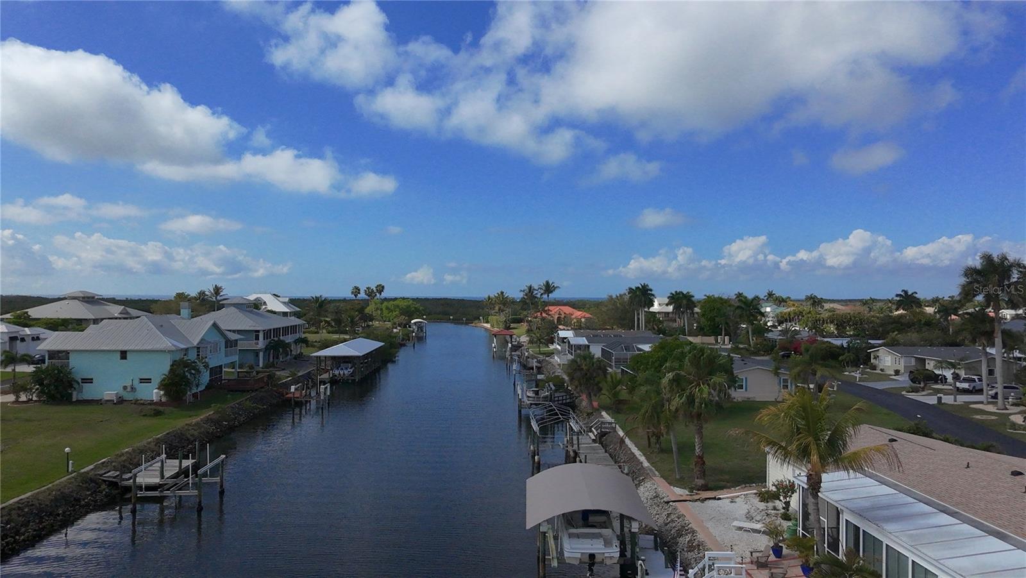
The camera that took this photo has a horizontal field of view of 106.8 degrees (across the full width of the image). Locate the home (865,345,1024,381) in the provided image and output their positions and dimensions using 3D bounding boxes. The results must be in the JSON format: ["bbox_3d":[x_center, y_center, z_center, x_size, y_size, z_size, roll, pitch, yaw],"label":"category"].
[{"bbox_3d":[66.310,10.915,57.242,15.000,3.900,12.500,0,-1,-2],"label":"home"}]

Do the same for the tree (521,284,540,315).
[{"bbox_3d":[5.880,6.131,130.000,6.400,16.000,6.400,0,-1,0],"label":"tree"}]

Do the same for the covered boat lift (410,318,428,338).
[{"bbox_3d":[-28.849,11.960,116.726,3.900,5.600,8.000,0,-1,-2],"label":"covered boat lift"}]

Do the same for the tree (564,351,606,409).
[{"bbox_3d":[7.575,9.281,39.335,4.430,5.810,4.430,0,-1,0],"label":"tree"}]

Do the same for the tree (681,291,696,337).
[{"bbox_3d":[49.623,6.975,107.856,4.700,12.590,4.700,0,-1,-2],"label":"tree"}]

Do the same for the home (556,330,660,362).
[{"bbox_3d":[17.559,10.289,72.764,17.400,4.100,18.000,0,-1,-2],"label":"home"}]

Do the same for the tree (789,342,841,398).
[{"bbox_3d":[33.782,9.196,42.582,4.630,6.380,4.630,0,-1,0],"label":"tree"}]

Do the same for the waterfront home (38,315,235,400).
[{"bbox_3d":[-44.300,7.726,47.500,14.700,9.000,13.600,0,-1,-3],"label":"waterfront home"}]

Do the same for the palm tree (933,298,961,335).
[{"bbox_3d":[127.578,8.250,111.876,5.700,10.850,5.700,0,-1,-2],"label":"palm tree"}]

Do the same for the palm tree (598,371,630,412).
[{"bbox_3d":[10.206,10.374,38.500,3.300,3.900,3.300,0,-1,0],"label":"palm tree"}]

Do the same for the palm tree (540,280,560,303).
[{"bbox_3d":[12.582,5.515,130.000,6.700,17.300,6.700,0,-1,0],"label":"palm tree"}]

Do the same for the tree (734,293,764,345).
[{"bbox_3d":[52.333,6.726,84.362,6.000,12.030,6.000,0,-1,-2],"label":"tree"}]

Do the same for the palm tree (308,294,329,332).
[{"bbox_3d":[-62.290,7.834,122.269,6.250,11.570,6.250,0,-1,0],"label":"palm tree"}]

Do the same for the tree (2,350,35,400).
[{"bbox_3d":[-53.415,9.249,41.115,2.540,5.340,2.540,0,-1,0],"label":"tree"}]

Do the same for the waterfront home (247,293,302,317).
[{"bbox_3d":[-74.500,7.341,116.000,17.500,12.200,13.000,0,-1,-6],"label":"waterfront home"}]

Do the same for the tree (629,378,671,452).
[{"bbox_3d":[9.488,8.759,26.343,2.900,4.970,2.900,0,-1,-2],"label":"tree"}]

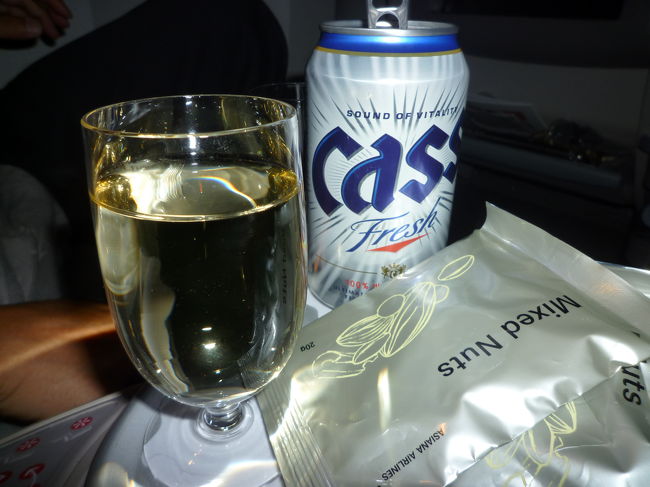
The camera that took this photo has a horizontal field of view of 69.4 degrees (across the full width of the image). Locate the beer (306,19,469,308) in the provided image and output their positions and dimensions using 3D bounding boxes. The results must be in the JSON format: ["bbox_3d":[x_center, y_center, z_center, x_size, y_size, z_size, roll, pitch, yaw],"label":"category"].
[{"bbox_3d":[0.025,-0.031,0.211,0.066,0.122,0.066,0,20,-4],"label":"beer"}]

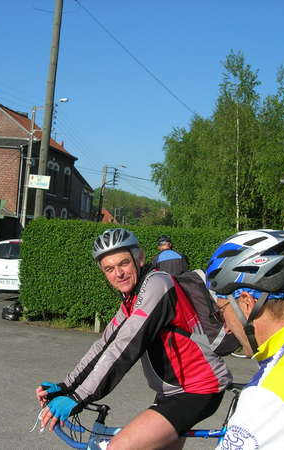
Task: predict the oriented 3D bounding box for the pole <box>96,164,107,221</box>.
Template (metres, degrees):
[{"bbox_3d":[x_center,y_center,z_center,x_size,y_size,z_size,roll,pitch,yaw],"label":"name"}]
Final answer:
[{"bbox_3d":[-4.030,-1.402,63.891,0.280,8.800,0.280,5,-1,11],"label":"pole"}]

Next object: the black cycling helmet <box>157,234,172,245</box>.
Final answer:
[{"bbox_3d":[0.325,0.210,9.600,0.210,0.160,0.280,4,-2,-30],"label":"black cycling helmet"}]

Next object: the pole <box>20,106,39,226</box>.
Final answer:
[{"bbox_3d":[-6.655,-2.385,38.388,0.280,9.000,0.280,4,-1,11],"label":"pole"}]

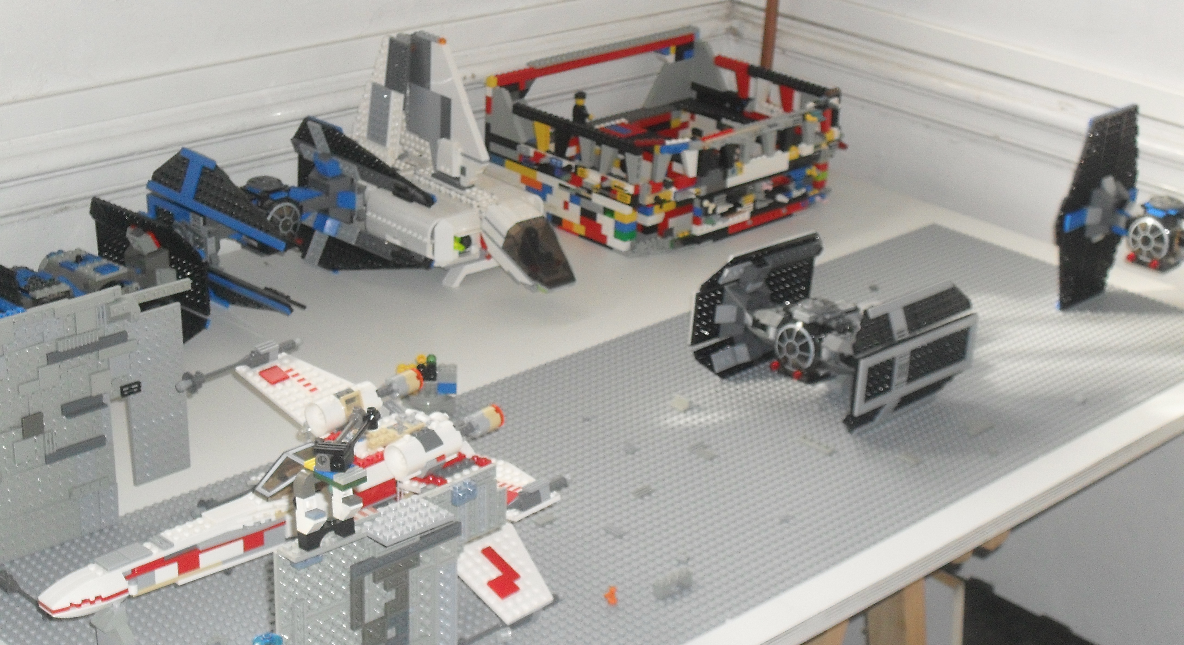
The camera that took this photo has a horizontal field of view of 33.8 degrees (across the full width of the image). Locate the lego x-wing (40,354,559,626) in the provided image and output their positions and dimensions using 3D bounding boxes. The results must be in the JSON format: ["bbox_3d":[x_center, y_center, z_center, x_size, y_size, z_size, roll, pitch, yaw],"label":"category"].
[{"bbox_3d":[-0.214,0.132,1.290,0.301,0.106,0.336,24,29,39],"label":"lego x-wing"}]

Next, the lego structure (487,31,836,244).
[{"bbox_3d":[0.088,-0.202,2.118,0.260,0.132,0.342,23,30,38],"label":"lego structure"}]

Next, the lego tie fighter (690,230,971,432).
[{"bbox_3d":[0.207,0.005,1.668,0.160,0.112,0.181,-19,31,-41],"label":"lego tie fighter"}]

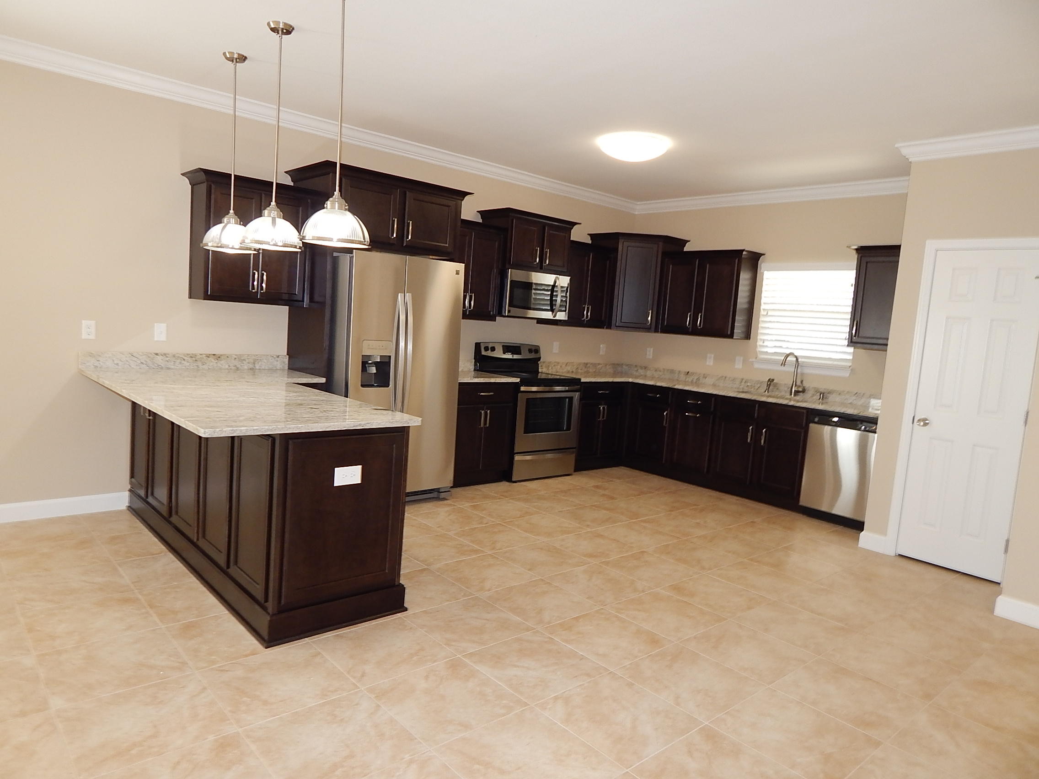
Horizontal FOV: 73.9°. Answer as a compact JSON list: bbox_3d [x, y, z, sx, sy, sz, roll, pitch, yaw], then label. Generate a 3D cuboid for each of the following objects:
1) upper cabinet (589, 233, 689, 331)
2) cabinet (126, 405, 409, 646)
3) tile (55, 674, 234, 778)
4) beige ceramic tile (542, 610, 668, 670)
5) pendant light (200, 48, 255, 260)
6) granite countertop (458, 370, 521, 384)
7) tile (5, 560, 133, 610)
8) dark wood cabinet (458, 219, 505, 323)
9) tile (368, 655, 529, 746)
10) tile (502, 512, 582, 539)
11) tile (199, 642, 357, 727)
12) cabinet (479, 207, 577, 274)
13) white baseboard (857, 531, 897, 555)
[{"bbox_3d":[1.194,-1.094,7.268,0.860,0.951,0.683,5,6,3],"label":"upper cabinet"},{"bbox_3d":[-1.532,0.485,3.893,0.687,0.876,2.316,-1,8,-42],"label":"cabinet"},{"bbox_3d":[-1.247,1.103,2.300,0.450,0.010,0.450,-1,8,-42],"label":"tile"},{"bbox_3d":[0.404,1.140,3.173,0.450,0.010,0.450,-1,8,-42],"label":"beige ceramic tile"},{"bbox_3d":[-1.624,-1.329,3.900,0.320,1.083,0.320,-1,8,-42],"label":"pendant light"},{"bbox_3d":[-0.468,-0.108,5.754,0.762,0.034,0.623,-1,8,-42],"label":"granite countertop"},{"bbox_3d":[-2.124,0.926,3.271,0.443,0.010,0.443,-1,8,-42],"label":"tile"},{"bbox_3d":[-0.487,-1.003,5.875,0.625,0.797,0.376,-1,8,-42],"label":"dark wood cabinet"},{"bbox_3d":[-0.274,1.159,2.588,0.447,0.010,0.447,-1,8,-42],"label":"tile"},{"bbox_3d":[0.176,0.964,4.810,0.447,0.010,0.447,-1,8,-42],"label":"tile"},{"bbox_3d":[-0.915,1.108,2.620,0.447,0.010,0.447,-1,8,-42],"label":"tile"},{"bbox_3d":[0.075,-1.315,6.270,0.883,0.489,0.462,-1,8,-42],"label":"cabinet"},{"bbox_3d":[2.510,1.071,4.846,0.018,0.114,0.223,-1,8,-42],"label":"white baseboard"}]

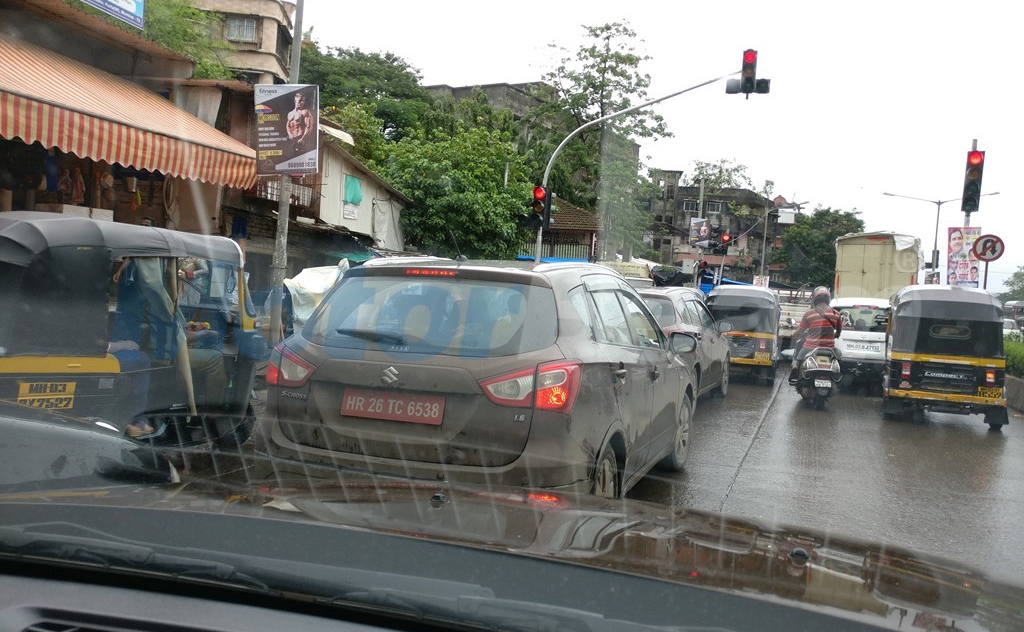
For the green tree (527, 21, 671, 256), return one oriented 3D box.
[{"bbox_3d":[2.818,-4.807,29.154,5.200,11.027,5.000,4,2,20],"label":"green tree"}]

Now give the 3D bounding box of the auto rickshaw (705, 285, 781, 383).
[{"bbox_3d":[4.322,0.323,15.391,1.300,1.710,2.630,4,2,20],"label":"auto rickshaw"}]

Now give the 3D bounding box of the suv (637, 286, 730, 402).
[{"bbox_3d":[1.821,0.400,11.261,1.800,1.590,4.300,4,2,21],"label":"suv"}]

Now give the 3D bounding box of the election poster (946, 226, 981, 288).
[{"bbox_3d":[8.895,-1.141,16.300,0.620,1.230,0.040,4,2,21],"label":"election poster"}]

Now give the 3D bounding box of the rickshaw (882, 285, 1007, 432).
[{"bbox_3d":[5.563,0.512,10.890,1.300,1.710,2.630,4,2,21],"label":"rickshaw"}]

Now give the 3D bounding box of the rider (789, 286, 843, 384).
[{"bbox_3d":[4.342,0.279,11.850,0.720,1.420,0.750,4,2,21],"label":"rider"}]

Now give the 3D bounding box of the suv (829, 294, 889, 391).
[{"bbox_3d":[6.183,0.440,14.760,1.530,1.700,3.650,4,2,20],"label":"suv"}]

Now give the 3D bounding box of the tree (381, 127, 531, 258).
[{"bbox_3d":[-1.687,-2.114,21.579,4.200,5.619,4.000,4,2,20],"label":"tree"}]

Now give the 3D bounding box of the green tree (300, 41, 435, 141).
[{"bbox_3d":[-6.426,-5.591,34.159,6.600,11.373,6.600,4,2,20],"label":"green tree"}]

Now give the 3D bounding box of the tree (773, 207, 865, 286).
[{"bbox_3d":[19.046,-2.963,52.108,6.000,7.710,6.000,4,2,20],"label":"tree"}]

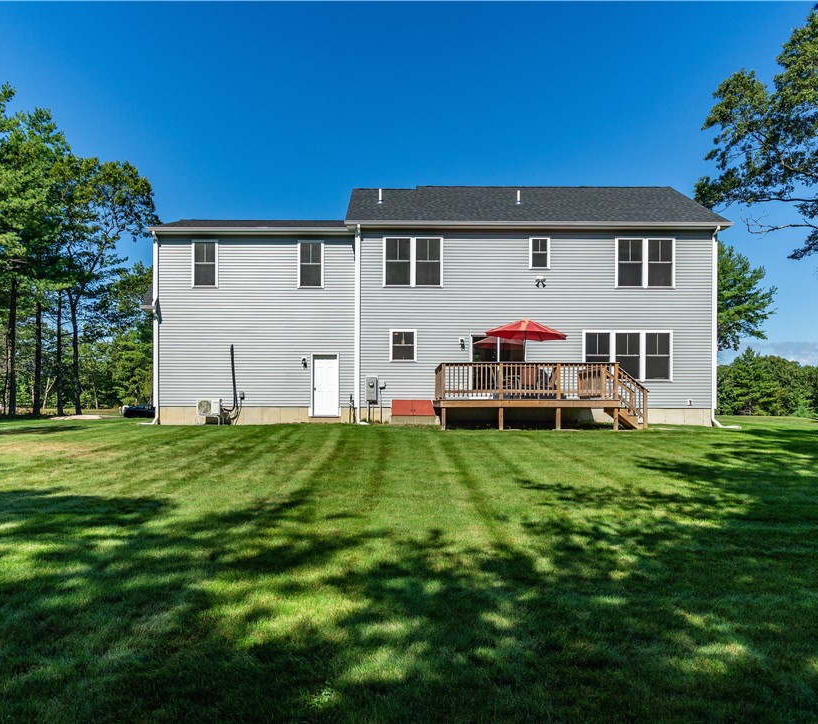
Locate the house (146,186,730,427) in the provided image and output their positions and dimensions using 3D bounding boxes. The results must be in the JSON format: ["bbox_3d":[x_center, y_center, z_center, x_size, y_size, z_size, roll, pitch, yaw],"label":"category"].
[{"bbox_3d":[0.750,-2.440,24.000,19.000,9.000,9.800,0,0,0],"label":"house"}]

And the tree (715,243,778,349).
[{"bbox_3d":[21.100,-2.500,42.000,8.300,12.200,8.300,0,0,0],"label":"tree"}]

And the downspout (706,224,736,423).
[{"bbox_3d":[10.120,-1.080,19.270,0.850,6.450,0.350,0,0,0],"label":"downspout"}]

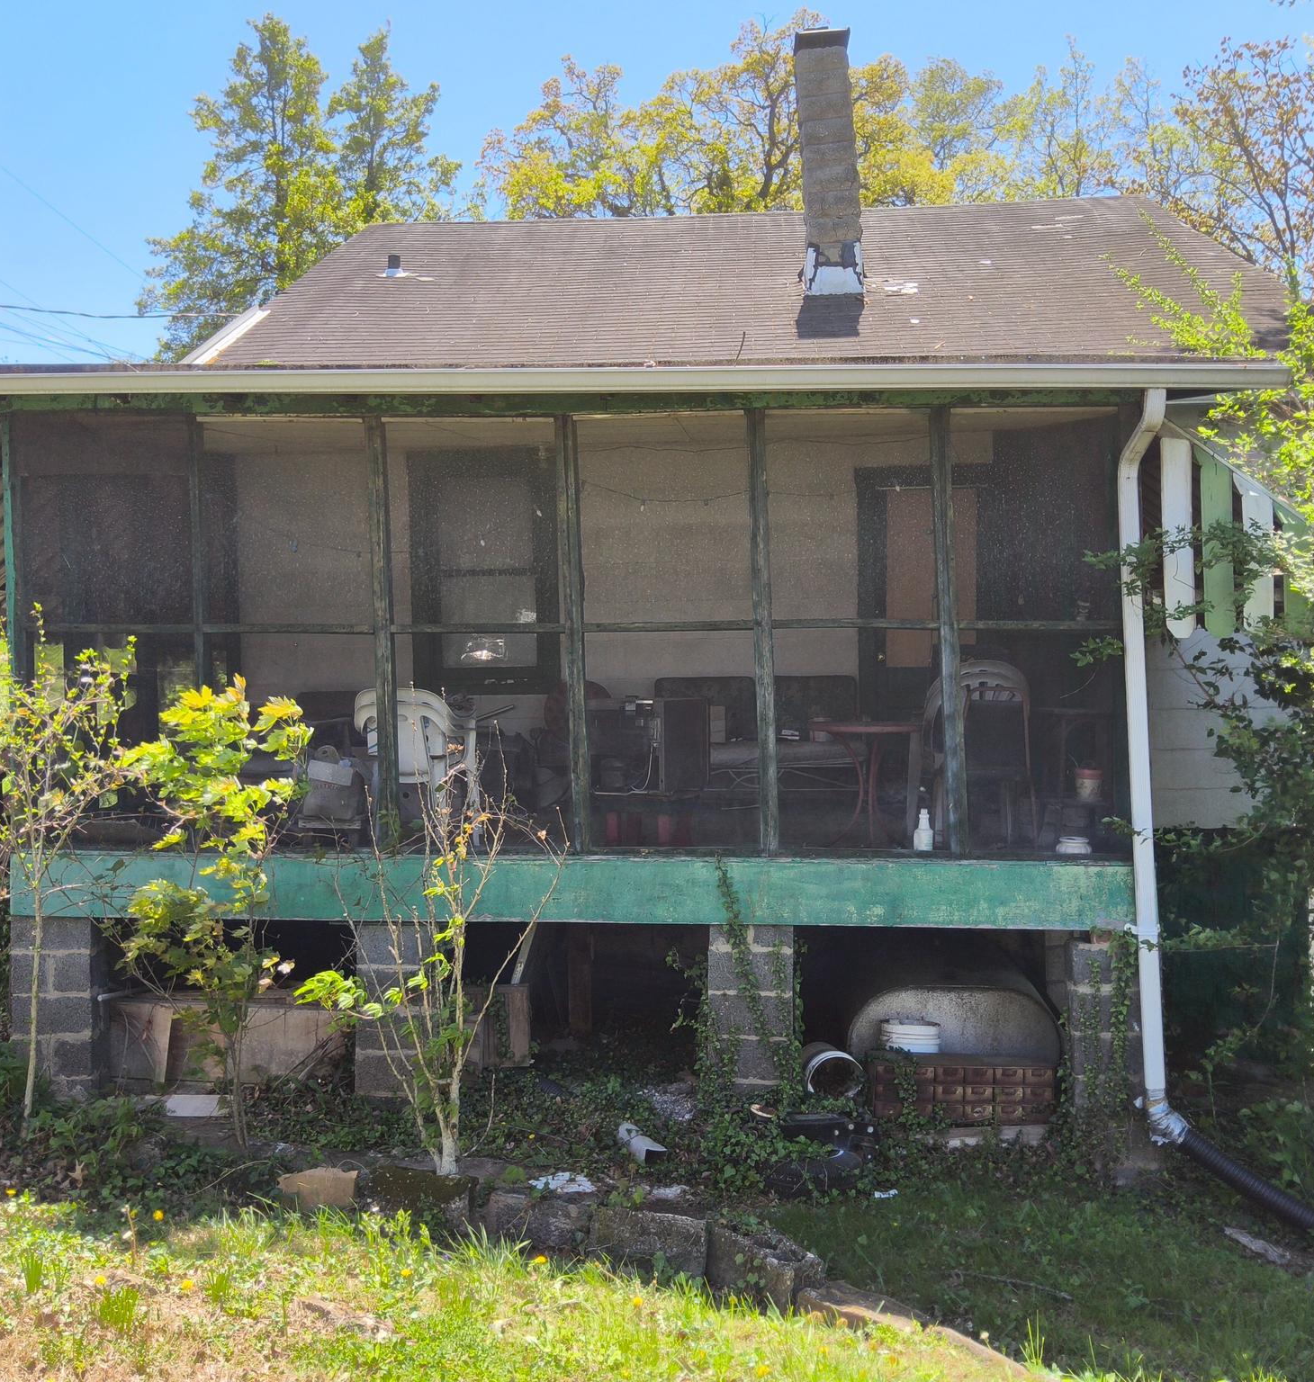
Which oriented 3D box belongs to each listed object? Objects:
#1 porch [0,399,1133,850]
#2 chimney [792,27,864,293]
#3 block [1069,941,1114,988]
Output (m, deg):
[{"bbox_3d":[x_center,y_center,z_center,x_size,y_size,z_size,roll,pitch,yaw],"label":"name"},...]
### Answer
[{"bbox_3d":[-0.410,-0.310,7.558,5.300,2.170,2.600,0,2,3],"label":"porch"},{"bbox_3d":[1.340,-4.106,10.510,0.440,2.080,0.430,0,2,3],"label":"chimney"},{"bbox_3d":[2.015,1.261,6.250,0.220,0.205,0.200,0,2,3],"label":"block"}]

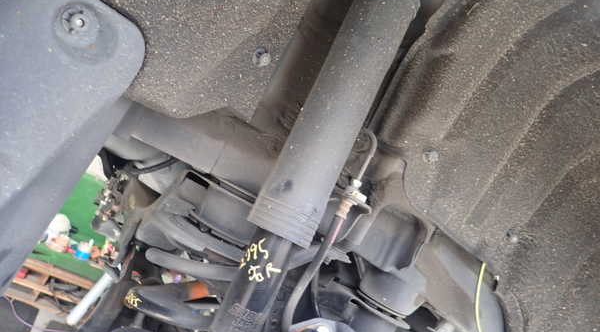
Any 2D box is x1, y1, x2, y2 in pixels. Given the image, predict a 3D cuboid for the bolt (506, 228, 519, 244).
[{"bbox_3d":[0.250,0.082,0.510,0.015,0.015,0.012,20,5,-21],"label":"bolt"}]

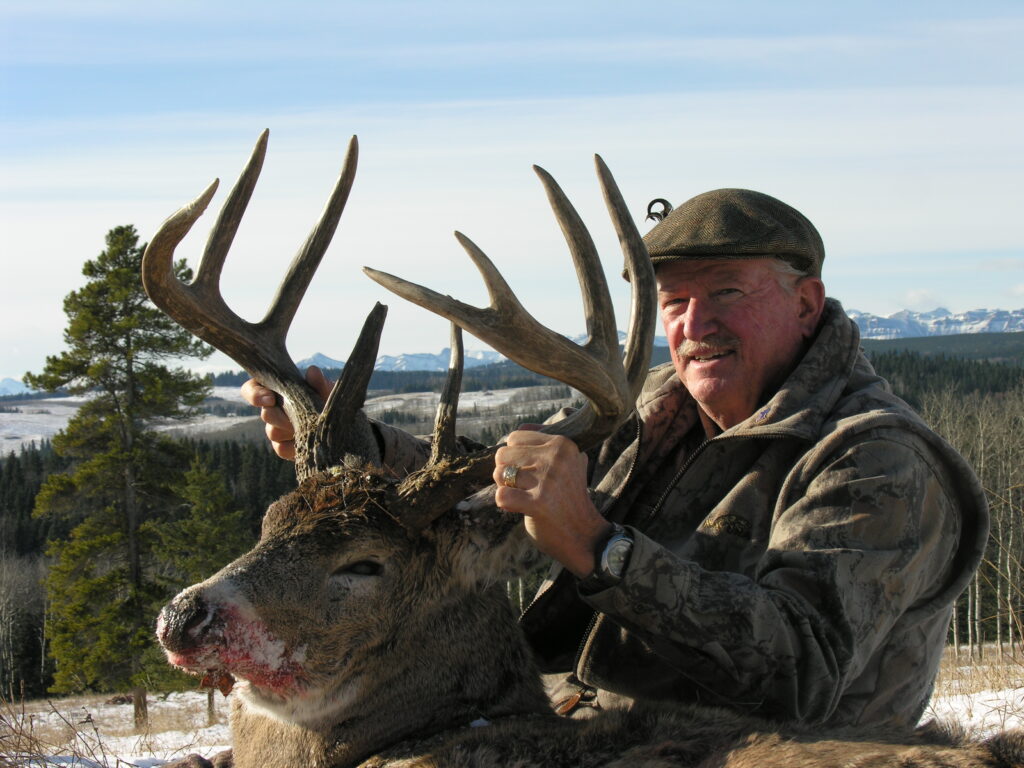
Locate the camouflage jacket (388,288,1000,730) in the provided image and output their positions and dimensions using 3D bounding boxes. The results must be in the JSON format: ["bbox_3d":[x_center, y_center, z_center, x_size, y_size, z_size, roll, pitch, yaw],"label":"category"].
[{"bbox_3d":[0.175,0.165,2.500,0.600,0.530,0.600,0,0,39],"label":"camouflage jacket"}]

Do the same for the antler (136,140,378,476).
[{"bbox_3d":[-0.228,-0.077,2.200,0.250,0.340,0.260,0,0,39],"label":"antler"}]

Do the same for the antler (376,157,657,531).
[{"bbox_3d":[-0.015,-0.038,2.080,0.250,0.345,0.290,0,0,39],"label":"antler"}]

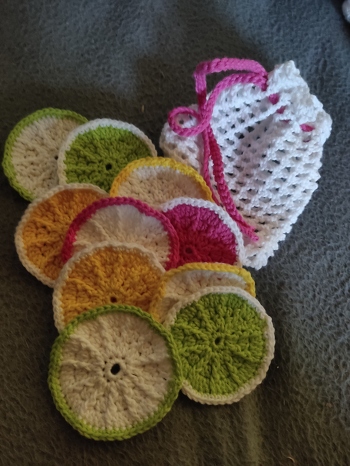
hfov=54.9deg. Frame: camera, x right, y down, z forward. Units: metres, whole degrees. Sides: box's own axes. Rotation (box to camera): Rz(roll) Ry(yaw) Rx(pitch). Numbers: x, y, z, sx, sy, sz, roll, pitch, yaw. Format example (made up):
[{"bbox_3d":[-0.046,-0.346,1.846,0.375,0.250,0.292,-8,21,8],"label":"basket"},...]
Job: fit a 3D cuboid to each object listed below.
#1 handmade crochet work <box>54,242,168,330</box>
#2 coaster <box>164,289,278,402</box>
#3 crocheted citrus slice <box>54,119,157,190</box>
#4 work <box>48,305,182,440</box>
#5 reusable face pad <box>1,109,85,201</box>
[{"bbox_3d":[-0.049,0.054,0.271,0.095,0.010,0.095,0,76,-5],"label":"handmade crochet work"},{"bbox_3d":[0.036,0.090,0.274,0.092,0.010,0.092,0,81,-6],"label":"coaster"},{"bbox_3d":[-0.059,-0.059,0.306,0.091,0.010,0.091,0,83,-3],"label":"crocheted citrus slice"},{"bbox_3d":[-0.044,0.104,0.256,0.097,0.010,0.097,0,81,-5],"label":"work"},{"bbox_3d":[-0.106,-0.067,0.303,0.091,0.010,0.091,0,81,-6],"label":"reusable face pad"}]

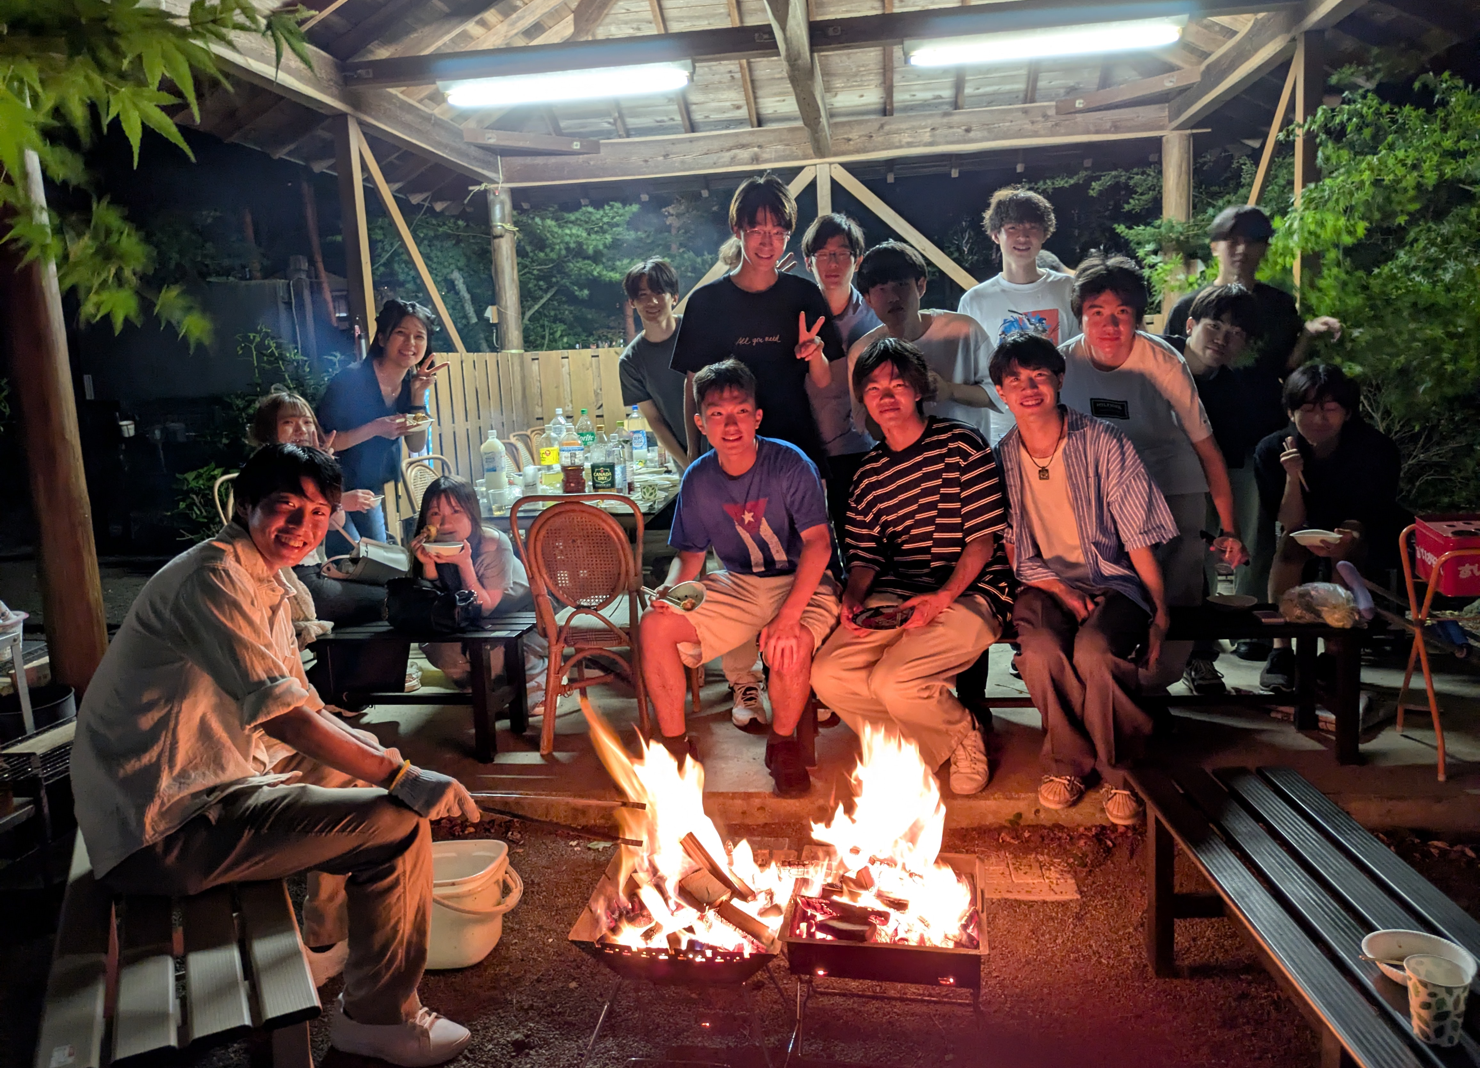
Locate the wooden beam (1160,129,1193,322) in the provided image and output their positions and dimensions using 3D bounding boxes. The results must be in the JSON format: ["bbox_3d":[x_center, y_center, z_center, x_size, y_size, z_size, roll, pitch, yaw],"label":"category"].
[{"bbox_3d":[2.735,-1.214,6.724,0.162,2.500,0.162,-2,8,7],"label":"wooden beam"}]

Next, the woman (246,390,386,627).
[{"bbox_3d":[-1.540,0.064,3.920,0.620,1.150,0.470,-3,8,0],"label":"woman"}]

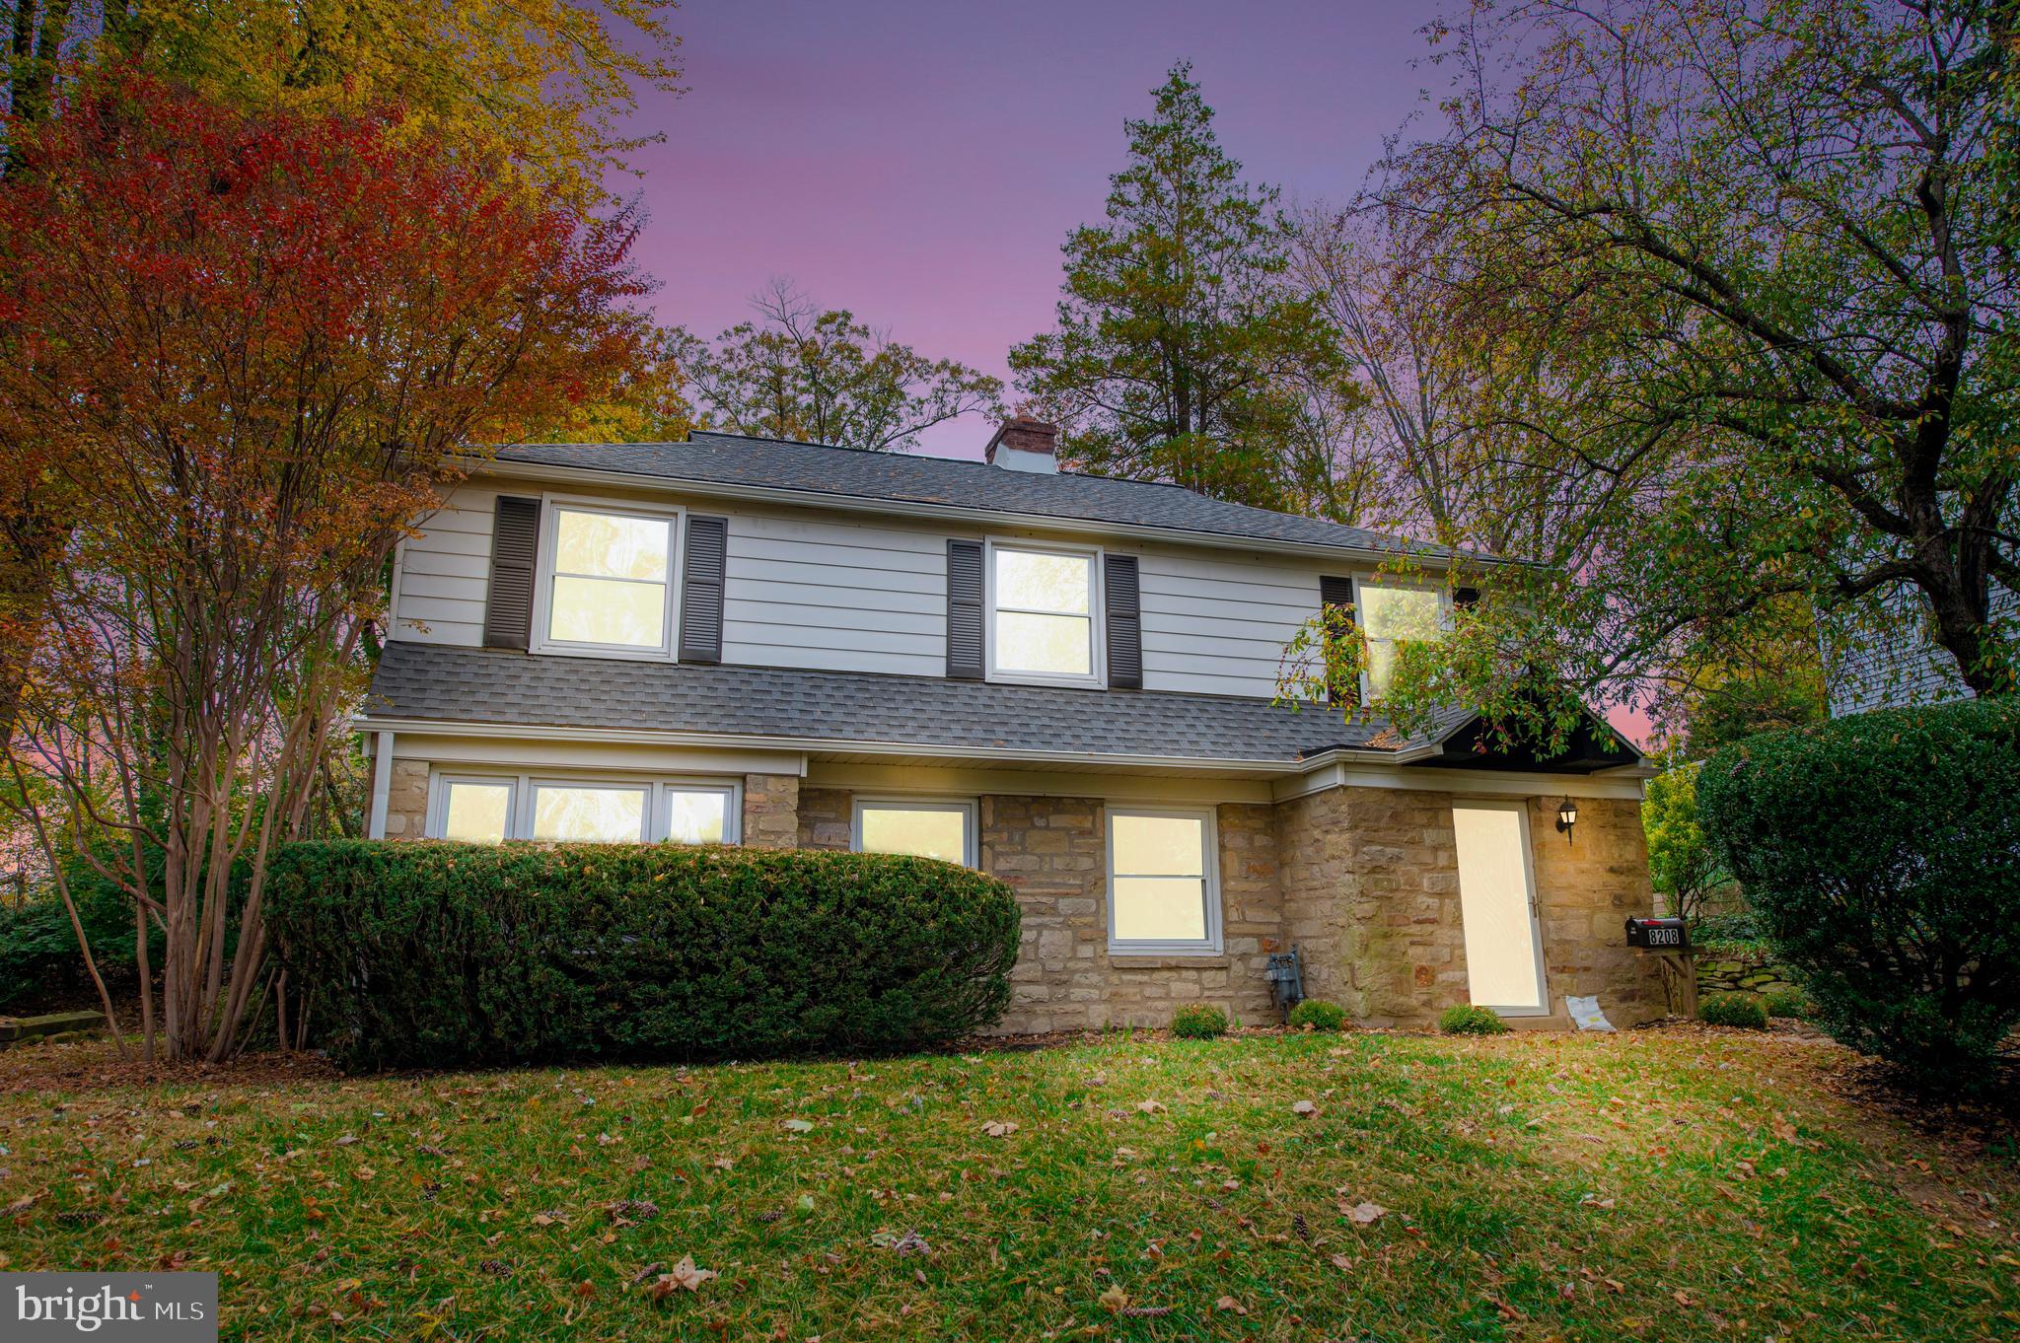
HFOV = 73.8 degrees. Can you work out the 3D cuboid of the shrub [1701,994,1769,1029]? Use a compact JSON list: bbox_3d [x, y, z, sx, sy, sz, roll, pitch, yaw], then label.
[{"bbox_3d":[6.194,2.912,11.538,0.530,0.300,0.530,4,-14,-16],"label":"shrub"}]

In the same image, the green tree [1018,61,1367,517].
[{"bbox_3d":[4.035,-3.744,28.517,8.000,20.800,8.000,4,-14,-16],"label":"green tree"}]

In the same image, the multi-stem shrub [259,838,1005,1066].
[{"bbox_3d":[-2.552,2.179,10.181,5.400,1.520,1.200,4,-14,-16],"label":"multi-stem shrub"}]

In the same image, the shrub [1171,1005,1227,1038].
[{"bbox_3d":[1.722,3.177,12.234,0.530,0.290,0.530,0,-14,0],"label":"shrub"}]

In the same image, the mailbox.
[{"bbox_3d":[5.728,2.316,11.916,0.540,0.260,0.180,4,-14,-16],"label":"mailbox"}]

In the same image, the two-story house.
[{"bbox_3d":[-0.355,0.353,15.504,11.950,7.300,8.000,4,-14,-16],"label":"two-story house"}]

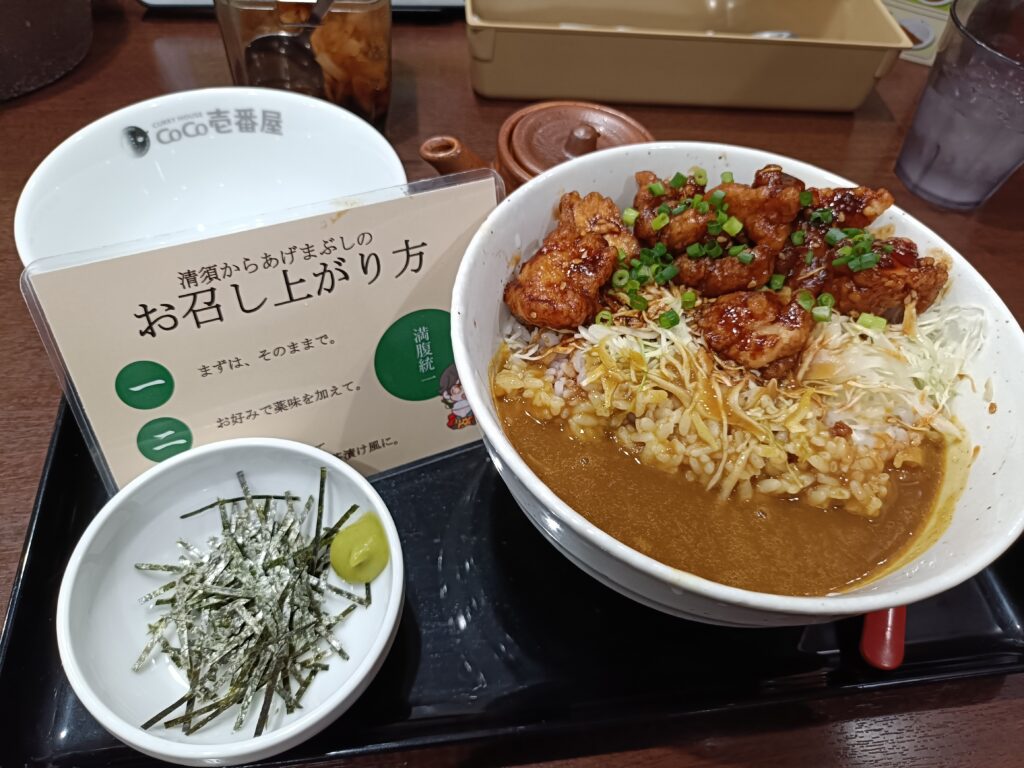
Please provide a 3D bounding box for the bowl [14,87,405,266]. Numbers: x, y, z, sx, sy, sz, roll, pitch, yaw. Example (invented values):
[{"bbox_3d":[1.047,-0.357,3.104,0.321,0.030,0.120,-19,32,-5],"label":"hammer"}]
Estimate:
[{"bbox_3d":[-0.118,-0.057,0.321,0.148,0.065,0.148,3,54,-4],"label":"bowl"}]

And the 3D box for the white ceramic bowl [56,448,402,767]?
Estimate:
[{"bbox_3d":[-0.090,0.071,0.251,0.107,0.032,0.107,3,54,-4],"label":"white ceramic bowl"}]

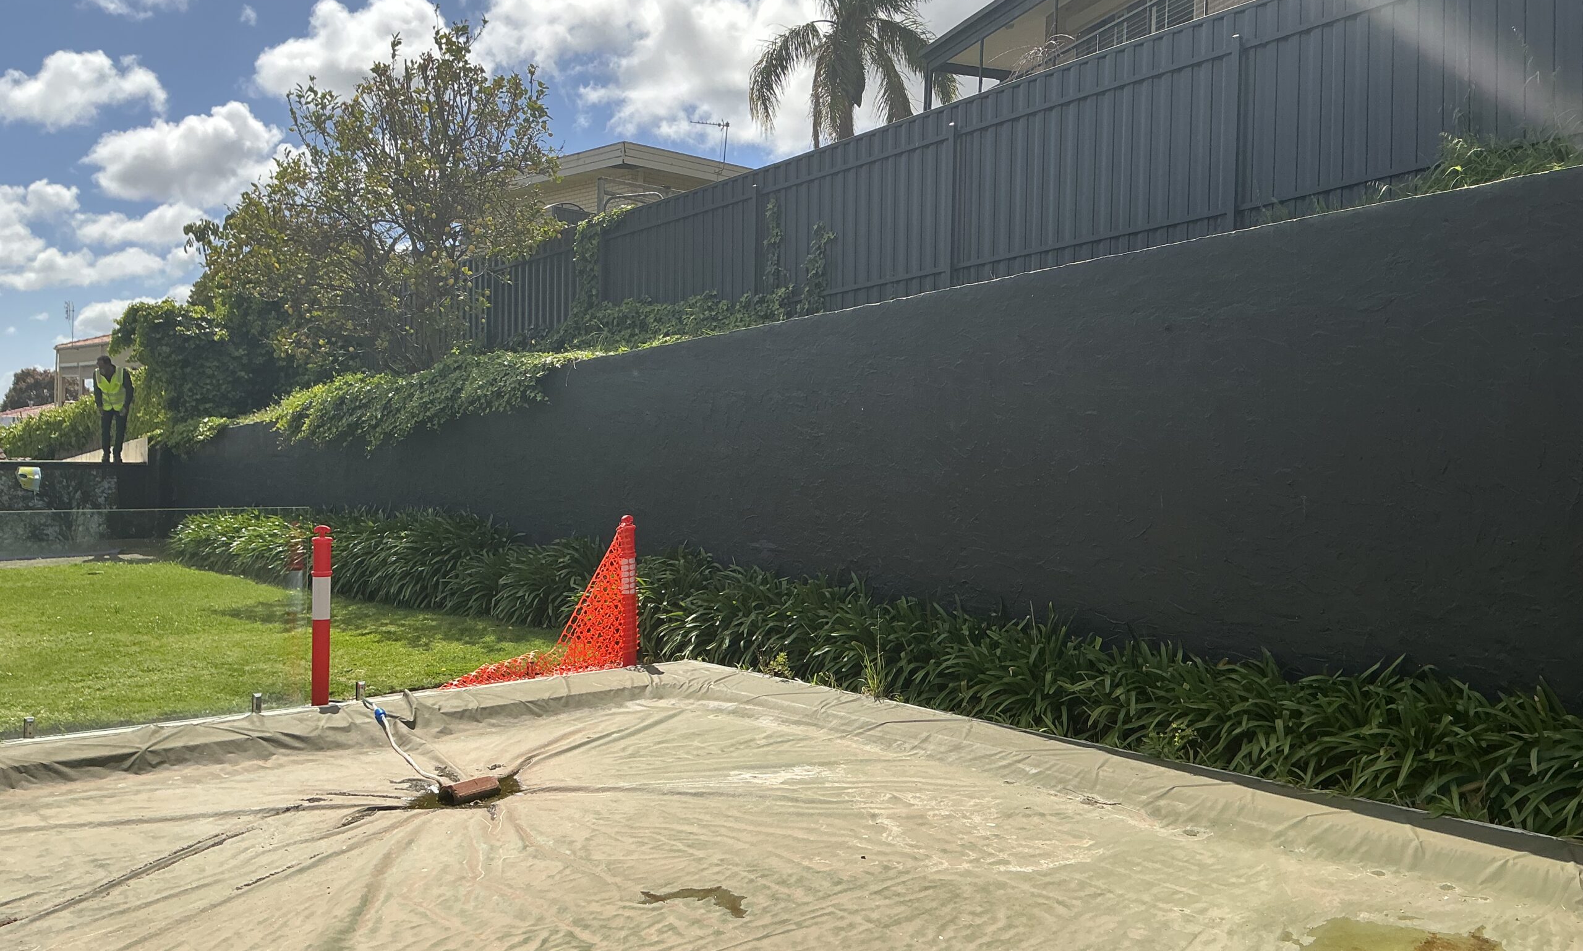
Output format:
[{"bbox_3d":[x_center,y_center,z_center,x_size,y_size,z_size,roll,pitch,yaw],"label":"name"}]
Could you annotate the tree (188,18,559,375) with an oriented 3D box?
[{"bbox_3d":[-5.230,-3.530,16.100,4.400,4.350,4.000,1,0,-18],"label":"tree"}]

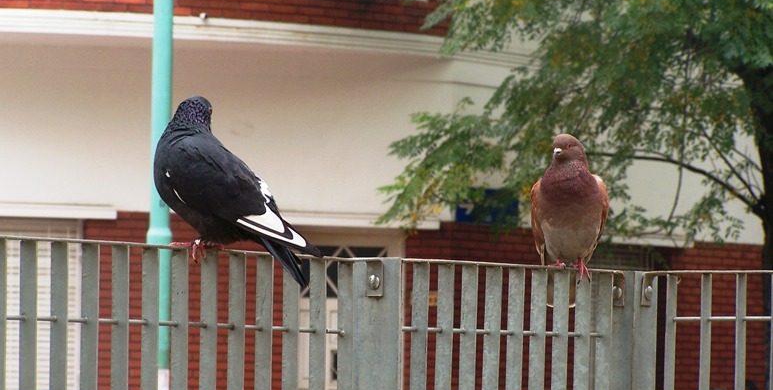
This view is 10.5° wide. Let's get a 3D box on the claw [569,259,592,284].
[{"bbox_3d":[0.283,0.112,6.160,0.034,0.037,0.036,1,-3,-3],"label":"claw"}]

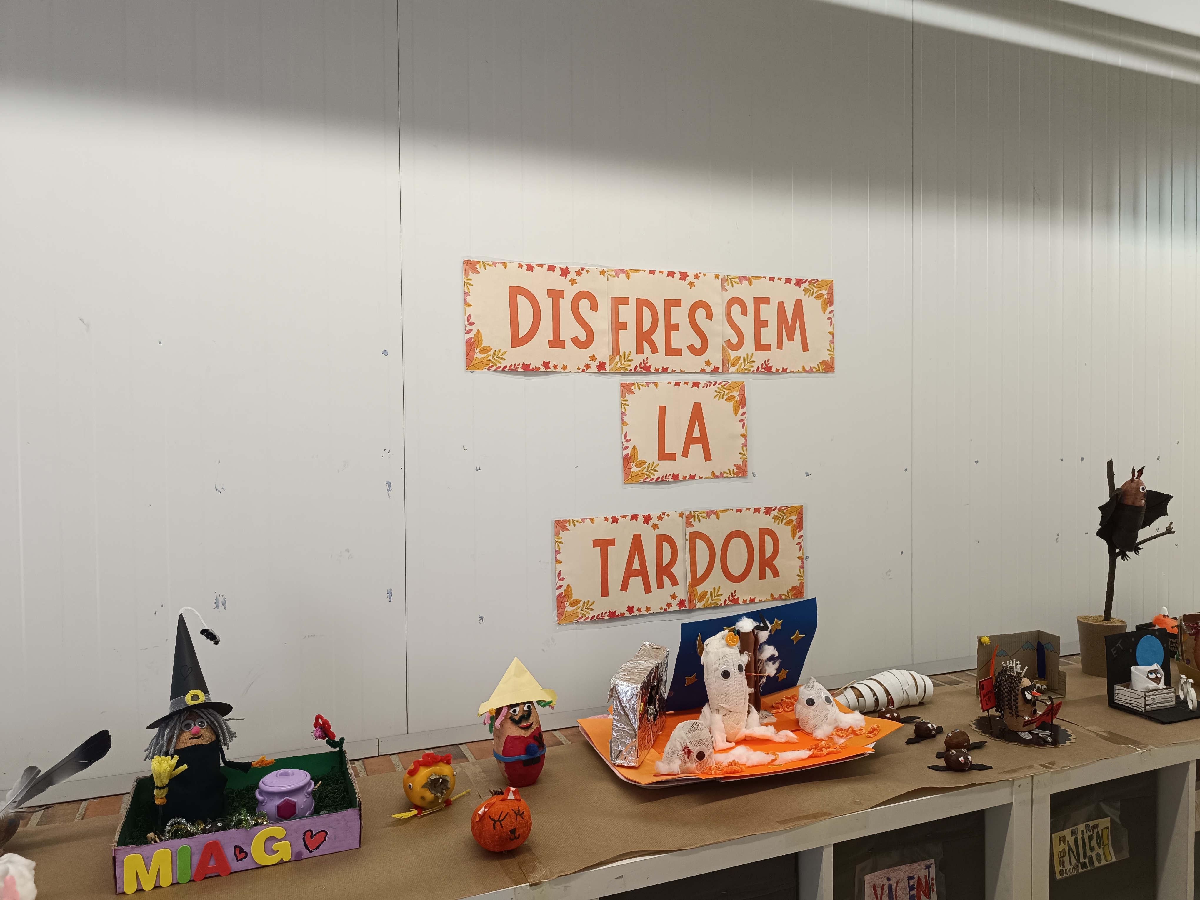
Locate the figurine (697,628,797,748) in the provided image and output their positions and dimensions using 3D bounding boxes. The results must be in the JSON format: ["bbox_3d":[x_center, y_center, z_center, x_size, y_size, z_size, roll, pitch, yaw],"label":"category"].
[{"bbox_3d":[0.242,0.397,1.410,0.150,0.180,0.105,-1,2,-20],"label":"figurine"}]

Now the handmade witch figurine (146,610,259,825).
[{"bbox_3d":[-0.552,0.370,1.138,0.150,0.280,0.125,-1,2,-29],"label":"handmade witch figurine"}]

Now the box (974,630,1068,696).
[{"bbox_3d":[0.849,0.436,1.675,0.168,0.120,0.078,-1,2,-21],"label":"box"}]

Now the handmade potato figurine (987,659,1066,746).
[{"bbox_3d":[0.765,0.438,1.489,0.105,0.127,0.125,-2,2,-38],"label":"handmade potato figurine"}]

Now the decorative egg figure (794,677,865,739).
[{"bbox_3d":[0.402,0.441,1.456,0.107,0.088,0.095,-1,1,-8],"label":"decorative egg figure"}]

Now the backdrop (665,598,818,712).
[{"bbox_3d":[0.268,0.389,1.570,0.300,0.195,0.020,-1,17,-26],"label":"backdrop"}]

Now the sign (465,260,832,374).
[{"bbox_3d":[0.141,-0.271,1.753,0.857,0.210,0.006,-2,2,-21],"label":"sign"}]

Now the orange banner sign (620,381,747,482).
[{"bbox_3d":[0.186,-0.040,1.776,0.297,0.210,0.006,-2,2,-21],"label":"orange banner sign"}]

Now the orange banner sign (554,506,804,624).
[{"bbox_3d":[0.189,0.240,1.784,0.593,0.210,0.006,-2,2,-21],"label":"orange banner sign"}]

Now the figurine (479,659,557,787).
[{"bbox_3d":[-0.126,0.416,1.290,0.115,0.194,0.080,-1,2,-21],"label":"figurine"}]

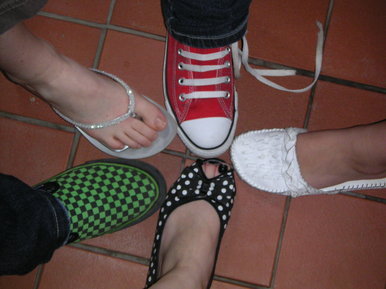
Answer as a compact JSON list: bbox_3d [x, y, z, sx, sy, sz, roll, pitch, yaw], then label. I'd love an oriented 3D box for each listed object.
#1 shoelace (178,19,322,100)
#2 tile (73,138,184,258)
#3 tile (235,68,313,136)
[{"bbox_3d":[0.086,-0.125,1.109,0.214,0.090,0.123,-1,80,-1],"label":"shoelace"},{"bbox_3d":[-0.105,0.075,1.125,0.152,0.012,0.152,13,80,2],"label":"tile"},{"bbox_3d":[0.085,-0.041,1.146,0.152,0.012,0.152,13,80,2],"label":"tile"}]

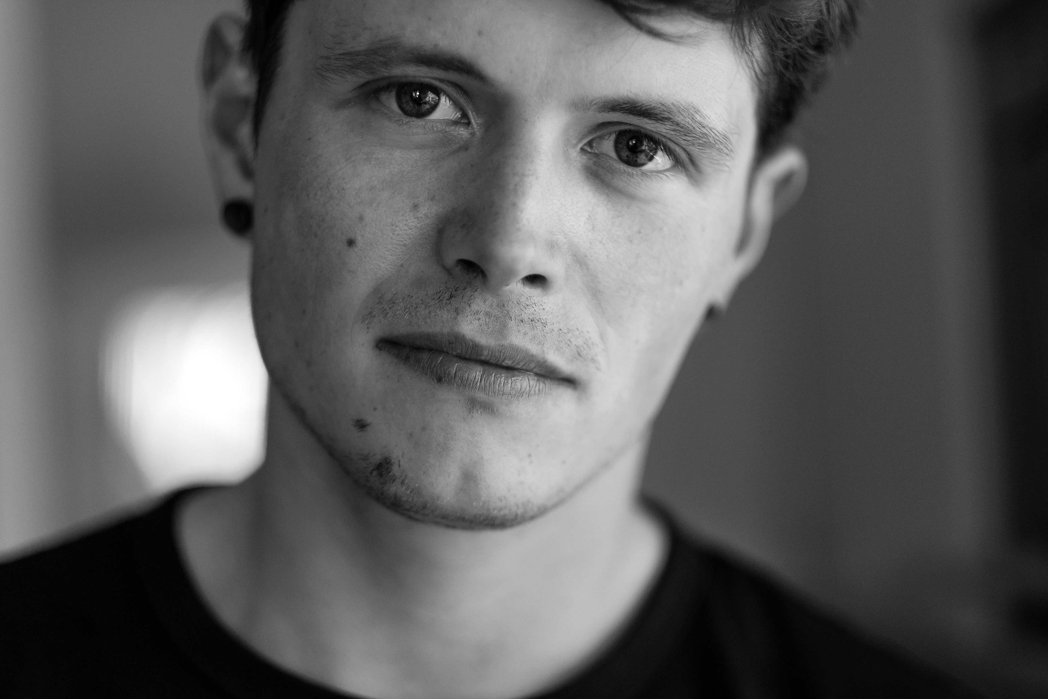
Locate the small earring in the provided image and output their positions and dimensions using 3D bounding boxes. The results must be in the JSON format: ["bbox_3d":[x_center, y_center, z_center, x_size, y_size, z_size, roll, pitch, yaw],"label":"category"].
[{"bbox_3d":[-0.089,-0.041,0.765,0.011,0.011,0.008,7,9,39],"label":"small earring"}]

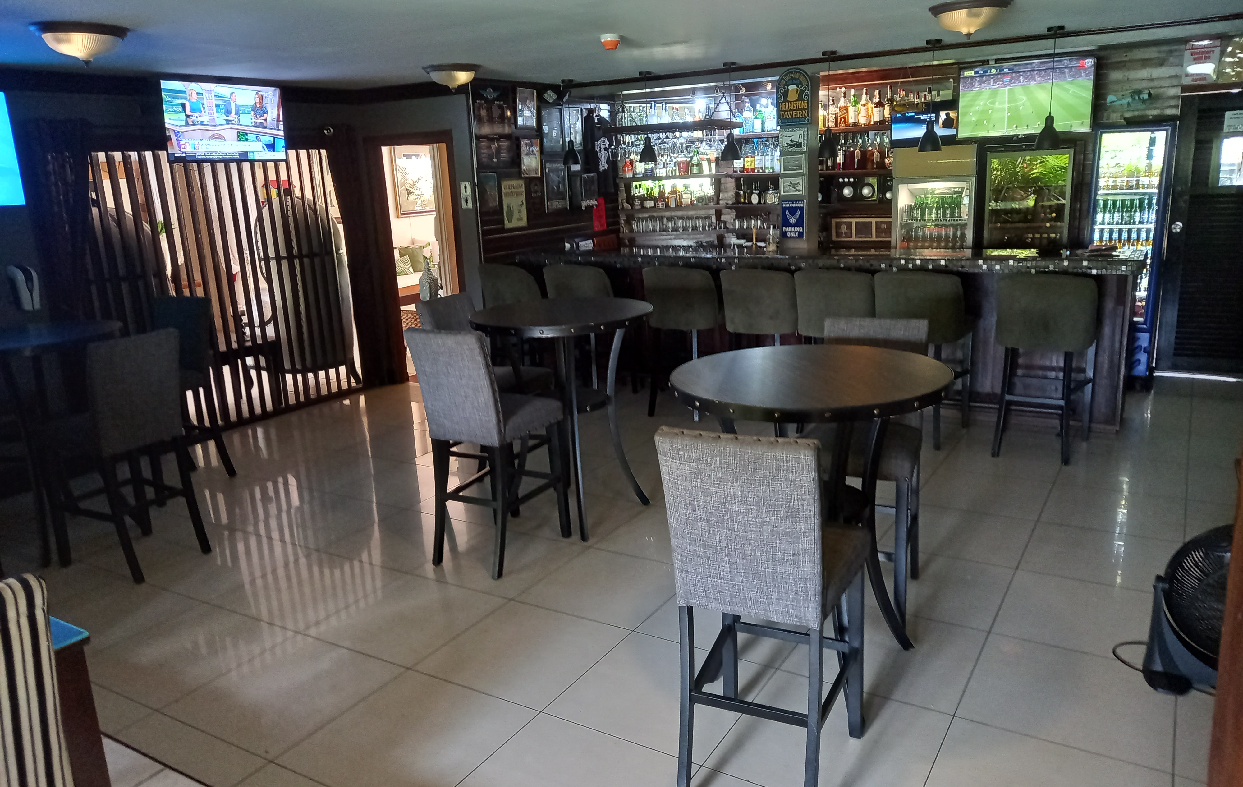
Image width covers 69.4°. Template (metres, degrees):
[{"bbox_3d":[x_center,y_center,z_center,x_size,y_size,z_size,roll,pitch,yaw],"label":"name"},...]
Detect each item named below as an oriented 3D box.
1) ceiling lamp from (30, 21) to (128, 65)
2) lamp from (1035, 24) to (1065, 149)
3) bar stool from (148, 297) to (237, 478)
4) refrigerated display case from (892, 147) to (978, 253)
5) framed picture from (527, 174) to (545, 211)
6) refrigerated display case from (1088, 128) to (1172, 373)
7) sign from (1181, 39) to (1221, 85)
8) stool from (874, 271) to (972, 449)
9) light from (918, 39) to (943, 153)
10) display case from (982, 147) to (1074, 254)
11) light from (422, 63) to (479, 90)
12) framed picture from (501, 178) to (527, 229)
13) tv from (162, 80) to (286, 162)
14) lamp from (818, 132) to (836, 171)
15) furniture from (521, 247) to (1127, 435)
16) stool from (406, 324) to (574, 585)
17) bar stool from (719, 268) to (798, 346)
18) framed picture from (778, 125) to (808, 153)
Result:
[{"bbox_3d":[-2.509,-1.615,4.182,0.406,0.170,0.406,6,16,31],"label":"ceiling lamp"},{"bbox_3d":[2.830,-1.997,5.887,0.160,0.780,0.160,6,16,31],"label":"lamp"},{"bbox_3d":[-2.734,0.033,5.329,0.425,1.110,0.580,4,15,26],"label":"bar stool"},{"bbox_3d":[2.613,-1.105,7.392,0.620,1.810,0.580,6,16,31],"label":"refrigerated display case"},{"bbox_3d":[-0.764,-1.803,8.070,0.030,0.310,0.210,6,16,31],"label":"framed picture"},{"bbox_3d":[3.747,-1.028,6.671,0.500,1.880,0.560,6,16,31],"label":"refrigerated display case"},{"bbox_3d":[4.137,-2.361,6.400,0.205,0.300,0.015,6,16,31],"label":"sign"},{"bbox_3d":[1.890,-0.248,5.580,0.500,1.090,0.610,6,16,31],"label":"stool"},{"bbox_3d":[2.169,-2.069,6.276,0.158,0.760,0.158,6,16,31],"label":"light"},{"bbox_3d":[3.334,-1.108,7.402,0.650,1.760,0.600,6,16,31],"label":"display case"},{"bbox_3d":[-1.185,-2.201,6.301,0.406,0.170,0.406,-3,14,1],"label":"light"},{"bbox_3d":[-0.920,-1.650,7.825,0.020,0.401,0.326,6,16,31],"label":"framed picture"},{"bbox_3d":[-2.902,-1.990,6.598,0.070,0.560,0.965,12,20,32],"label":"tv"},{"bbox_3d":[1.550,-1.863,6.726,0.155,0.250,0.155,6,16,31],"label":"lamp"},{"bbox_3d":[1.208,-0.534,6.904,4.780,1.080,0.620,6,16,31],"label":"furniture"},{"bbox_3d":[-0.597,0.209,4.176,0.425,1.110,0.580,5,16,30],"label":"stool"},{"bbox_3d":[0.983,-0.342,6.169,0.525,1.070,0.585,6,16,31],"label":"bar stool"},{"bbox_3d":[1.455,-2.137,7.563,0.240,0.195,0.020,6,16,31],"label":"framed picture"}]

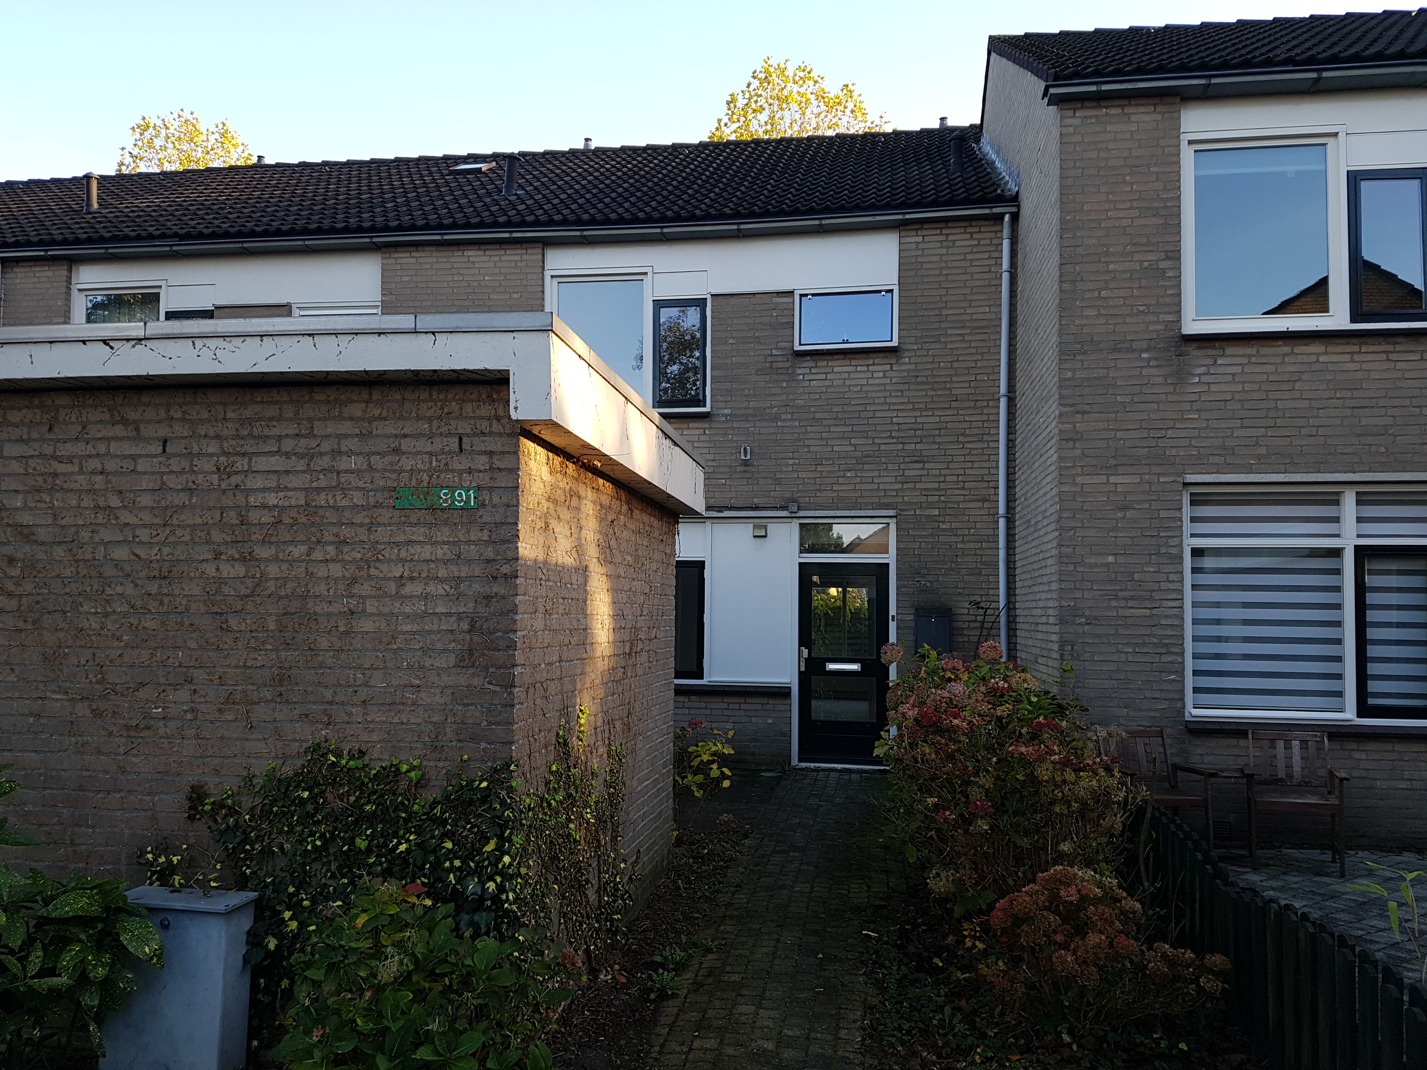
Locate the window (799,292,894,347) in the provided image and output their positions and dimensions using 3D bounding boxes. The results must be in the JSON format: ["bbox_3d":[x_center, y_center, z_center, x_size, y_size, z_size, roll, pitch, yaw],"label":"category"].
[{"bbox_3d":[1.316,-2.147,10.650,0.932,0.548,0.060,0,-3,9],"label":"window"}]

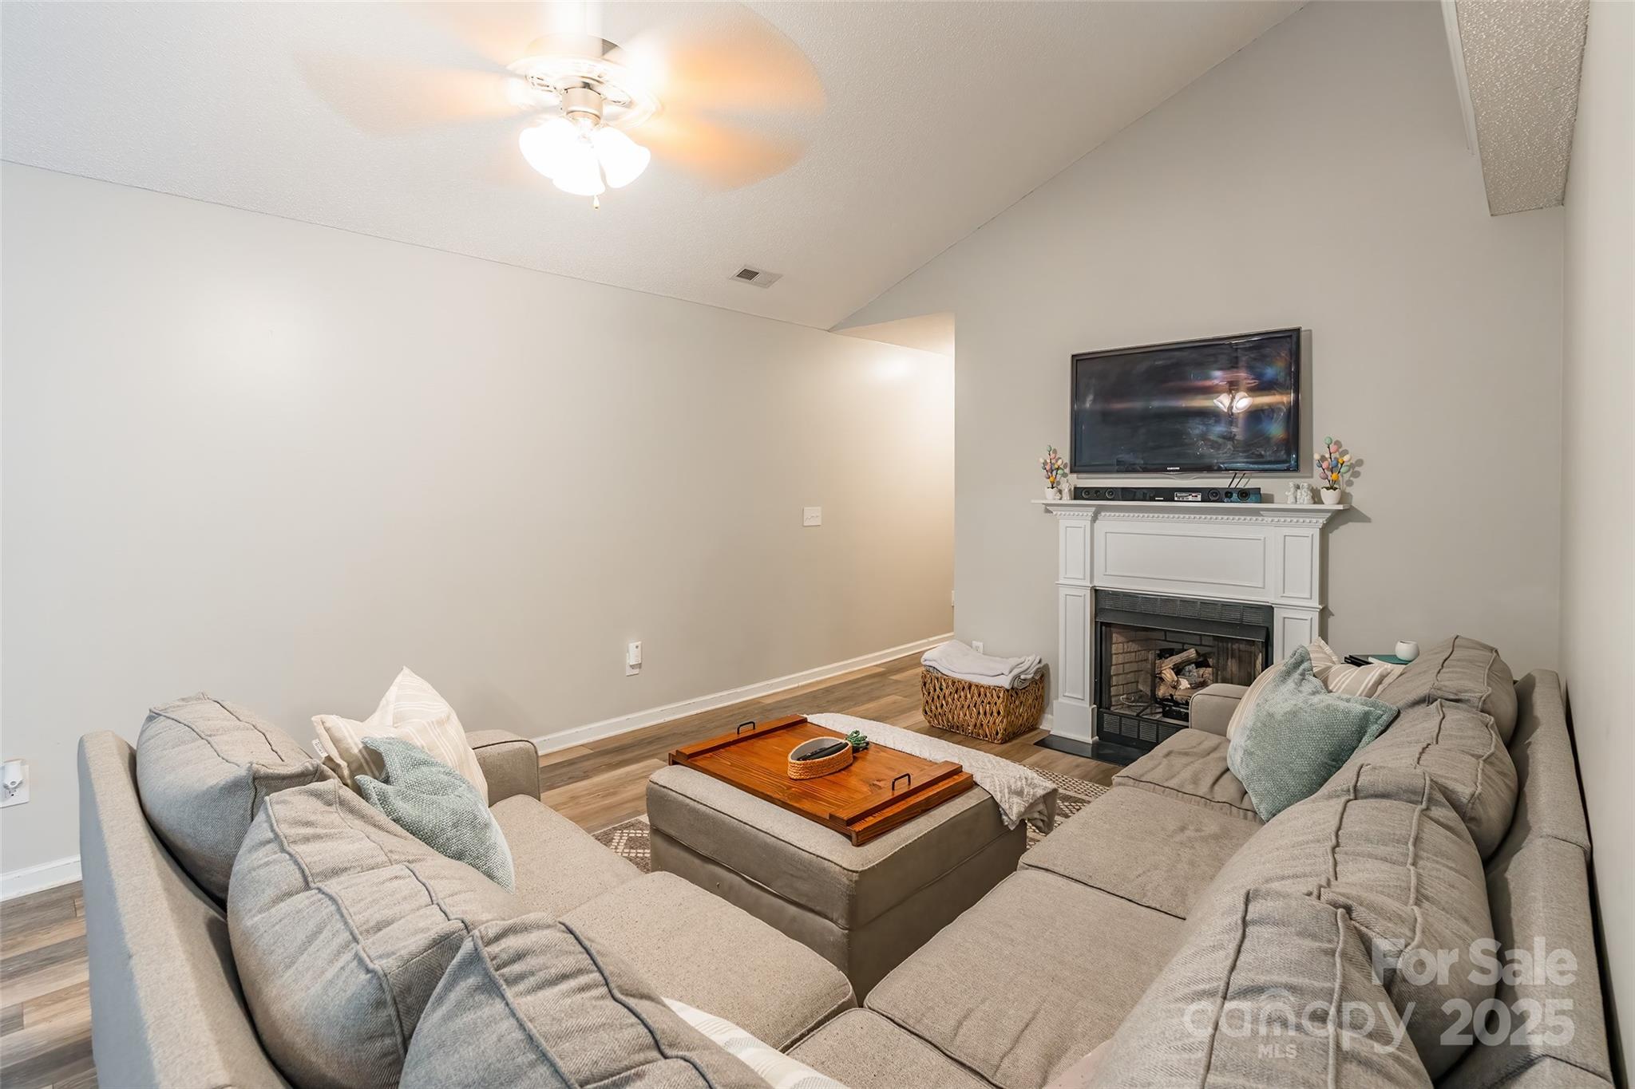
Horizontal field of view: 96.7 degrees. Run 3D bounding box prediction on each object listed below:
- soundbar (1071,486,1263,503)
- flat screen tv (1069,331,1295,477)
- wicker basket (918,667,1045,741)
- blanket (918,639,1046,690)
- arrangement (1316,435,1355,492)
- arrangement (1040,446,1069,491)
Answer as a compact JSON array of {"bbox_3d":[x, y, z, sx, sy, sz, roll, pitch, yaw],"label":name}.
[{"bbox_3d":[1.749,-0.252,3.706,0.065,0.068,0.905,-5,6,-45],"label":"soundbar"},{"bbox_3d":[1.793,-0.679,3.635,0.075,0.635,1.060,-5,6,-45],"label":"flat screen tv"},{"bbox_3d":[0.980,0.924,4.349,0.430,0.310,0.590,-5,6,-45],"label":"wicker basket"},{"bbox_3d":[0.972,0.728,4.338,0.410,0.155,0.570,-5,6,-45],"label":"blanket"},{"bbox_3d":[2.250,-0.352,3.166,0.130,0.237,0.135,-5,6,-45],"label":"arrangement"},{"bbox_3d":[1.325,-0.427,4.098,0.130,0.250,0.135,-5,6,-45],"label":"arrangement"}]

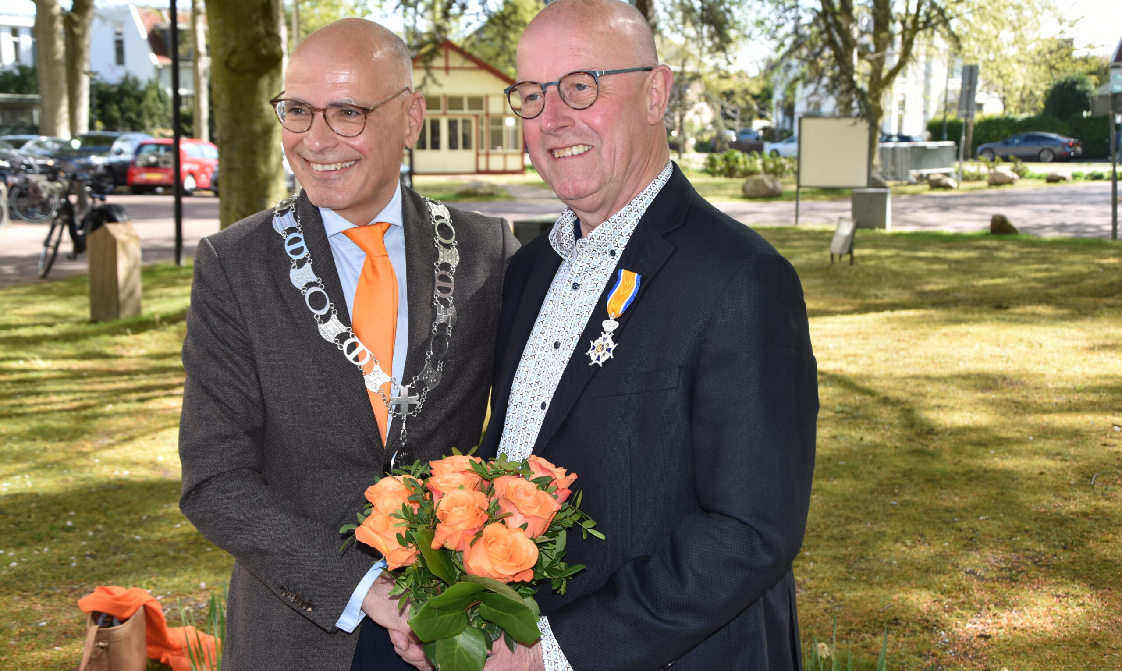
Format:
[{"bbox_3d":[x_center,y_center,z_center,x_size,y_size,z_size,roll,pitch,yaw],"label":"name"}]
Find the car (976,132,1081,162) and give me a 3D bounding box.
[{"bbox_3d":[21.837,-8.767,69.655,4.830,1.400,1.870,7,10,41],"label":"car"}]

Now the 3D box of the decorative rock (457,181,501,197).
[{"bbox_3d":[-2.115,-3.814,38.568,1.130,0.400,0.800,0,8,0],"label":"decorative rock"}]

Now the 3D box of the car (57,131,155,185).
[{"bbox_3d":[-13.053,-5.000,42.515,1.850,1.630,4.550,2,8,10],"label":"car"}]

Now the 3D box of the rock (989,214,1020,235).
[{"bbox_3d":[6.986,-1.747,23.582,0.460,0.330,0.380,3,8,17],"label":"rock"}]

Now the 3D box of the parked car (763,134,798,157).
[{"bbox_3d":[12.840,-9.811,78.395,4.400,1.450,1.800,6,10,37],"label":"parked car"}]

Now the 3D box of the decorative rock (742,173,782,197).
[{"bbox_3d":[5.071,-3.751,37.508,1.000,0.560,0.750,0,8,0],"label":"decorative rock"}]

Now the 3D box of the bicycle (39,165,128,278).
[{"bbox_3d":[-5.407,-1.278,17.063,0.600,1.150,1.750,3,8,22],"label":"bicycle"}]

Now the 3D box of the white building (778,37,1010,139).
[{"bbox_3d":[21.054,-16.078,96.711,13.500,8.600,11.500,4,9,25],"label":"white building"}]

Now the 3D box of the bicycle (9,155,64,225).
[{"bbox_3d":[-8.393,-2.380,24.504,1.750,1.080,0.600,-3,8,-20],"label":"bicycle"}]

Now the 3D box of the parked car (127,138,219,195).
[{"bbox_3d":[-10.178,-4.629,40.381,1.650,1.500,3.600,2,8,16],"label":"parked car"}]

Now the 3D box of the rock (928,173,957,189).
[{"bbox_3d":[10.352,-4.182,40.609,0.770,0.450,0.580,2,8,14],"label":"rock"}]

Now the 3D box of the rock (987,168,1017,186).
[{"bbox_3d":[13.513,-4.842,45.719,0.880,0.500,0.680,0,8,0],"label":"rock"}]

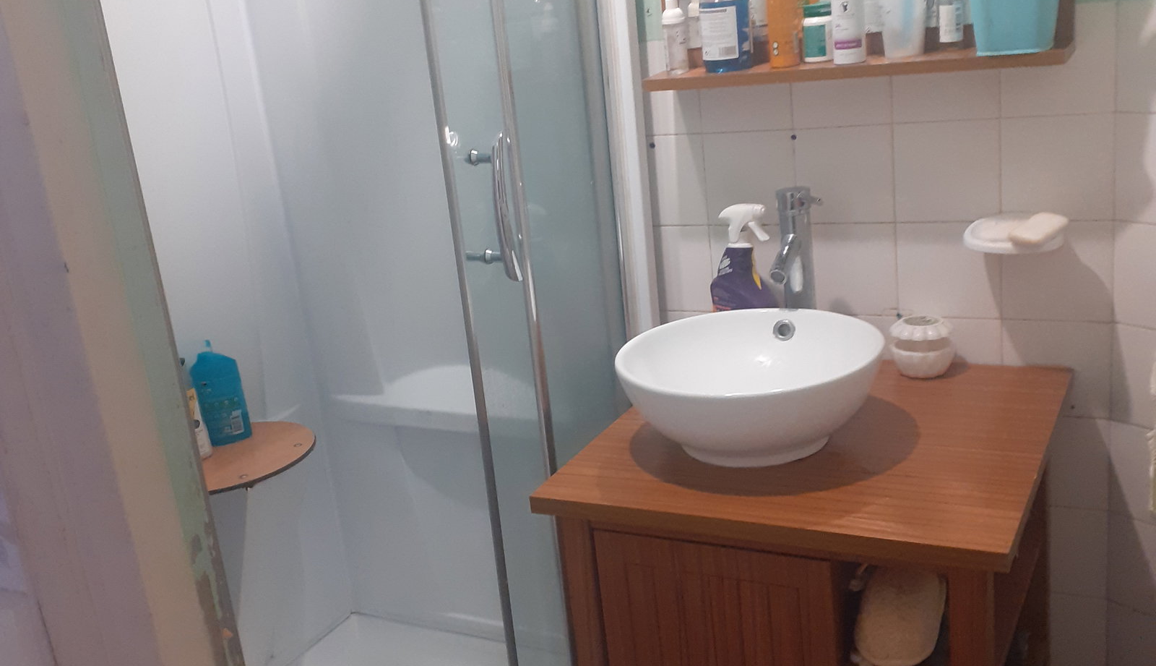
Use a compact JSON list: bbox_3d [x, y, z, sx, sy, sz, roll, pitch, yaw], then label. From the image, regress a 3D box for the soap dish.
[{"bbox_3d":[0.622,-0.134,1.718,0.136,0.044,0.120,2,19,26],"label":"soap dish"}]

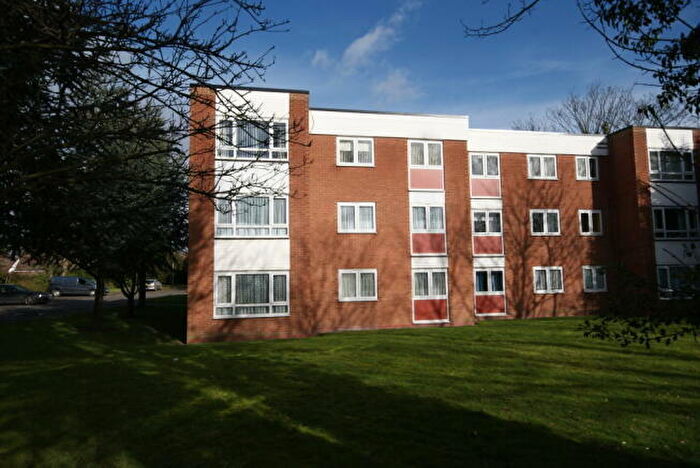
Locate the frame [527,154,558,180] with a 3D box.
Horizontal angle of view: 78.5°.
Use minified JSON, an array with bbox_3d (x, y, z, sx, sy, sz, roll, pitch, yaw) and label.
[{"bbox_3d":[9.022,-3.107,20.047,1.474,1.175,0.100,0,-5,-9],"label":"frame"}]

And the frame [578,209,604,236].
[{"bbox_3d":[11.394,-0.504,20.196,1.186,1.175,0.100,0,-5,-9],"label":"frame"}]

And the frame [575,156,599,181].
[{"bbox_3d":[11.349,-3.113,20.426,1.186,1.175,0.100,0,-5,-9],"label":"frame"}]

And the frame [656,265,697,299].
[{"bbox_3d":[14.756,2.132,19.053,2.338,1.461,0.100,0,-5,-9],"label":"frame"}]

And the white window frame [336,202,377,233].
[{"bbox_3d":[0.278,-0.620,16.724,1.513,1.175,0.100,0,-5,-9],"label":"white window frame"}]

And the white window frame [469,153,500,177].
[{"bbox_3d":[6.089,-3.094,19.353,1.452,1.172,0.100,0,-5,-10],"label":"white window frame"}]

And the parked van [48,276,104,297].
[{"bbox_3d":[-27.379,5.302,43.426,4.650,1.860,1.860,0,-5,-16],"label":"parked van"}]

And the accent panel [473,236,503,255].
[{"bbox_3d":[6.153,0.497,19.037,1.422,0.797,0.080,0,-5,-10],"label":"accent panel"}]

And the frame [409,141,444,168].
[{"bbox_3d":[3.028,-3.173,17.154,1.462,1.139,0.100,0,-5,-10],"label":"frame"}]

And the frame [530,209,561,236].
[{"bbox_3d":[8.845,-0.517,19.427,1.465,1.158,0.100,0,-5,-10],"label":"frame"}]

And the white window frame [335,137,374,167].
[{"bbox_3d":[0.216,-3.182,16.661,1.477,1.158,0.100,0,-5,-10],"label":"white window frame"}]

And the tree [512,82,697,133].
[{"bbox_3d":[21.380,-4.085,36.576,13.800,17.800,13.000,-4,-6,31],"label":"tree"}]

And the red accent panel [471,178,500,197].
[{"bbox_3d":[6.107,-2.092,19.265,1.422,0.797,0.080,0,-5,-10],"label":"red accent panel"}]

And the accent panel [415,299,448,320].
[{"bbox_3d":[3.204,2.994,16.872,1.358,0.833,0.060,0,-5,-9],"label":"accent panel"}]

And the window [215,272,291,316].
[{"bbox_3d":[-3.195,1.995,14.087,2.436,1.491,0.100,0,-5,-9],"label":"window"}]

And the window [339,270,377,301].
[{"bbox_3d":[0.323,1.989,16.494,1.513,1.175,0.100,0,-5,-9],"label":"window"}]

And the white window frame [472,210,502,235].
[{"bbox_3d":[6.135,-0.504,19.125,1.452,1.172,0.100,0,-5,-10],"label":"white window frame"}]

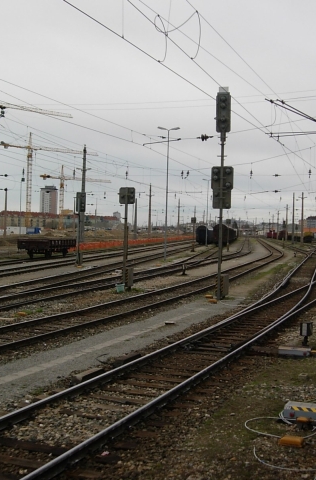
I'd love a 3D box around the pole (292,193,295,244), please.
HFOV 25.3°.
[{"bbox_3d":[34.728,-5.460,179.932,0.400,13.123,0.400,2,1,13],"label":"pole"}]

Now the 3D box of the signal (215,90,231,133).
[{"bbox_3d":[2.660,-5.211,28.450,0.590,1.680,0.330,2,1,20],"label":"signal"}]

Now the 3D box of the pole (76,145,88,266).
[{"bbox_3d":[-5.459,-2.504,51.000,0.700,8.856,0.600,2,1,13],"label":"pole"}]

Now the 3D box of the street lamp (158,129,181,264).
[{"bbox_3d":[0.820,-4.227,63.850,2.000,12.100,0.350,2,1,10],"label":"street lamp"}]

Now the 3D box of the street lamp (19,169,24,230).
[{"bbox_3d":[-29.099,-7.152,150.000,0.800,13.000,0.500,1,1,0],"label":"street lamp"}]

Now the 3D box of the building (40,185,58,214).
[{"bbox_3d":[-154.711,-44.122,1000.000,18.000,63.000,16.000,2,1,21],"label":"building"}]

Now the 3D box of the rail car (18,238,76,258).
[{"bbox_3d":[-9.613,0.785,61.955,2.788,1.589,6.805,2,1,13],"label":"rail car"}]

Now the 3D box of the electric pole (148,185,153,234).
[{"bbox_3d":[-1.655,-6.508,155.000,0.700,11.800,0.700,2,1,20],"label":"electric pole"}]

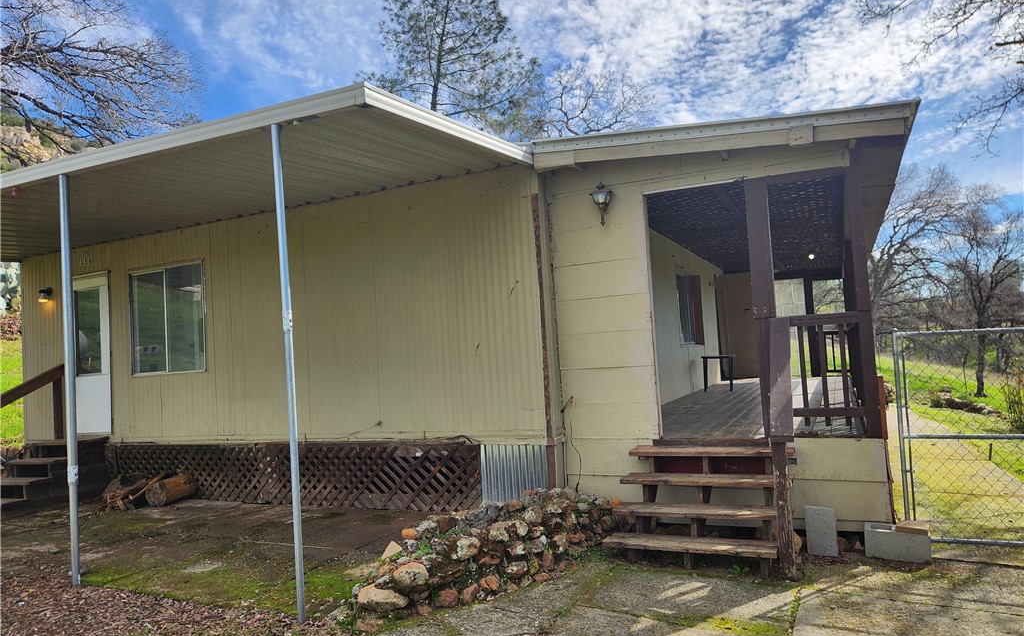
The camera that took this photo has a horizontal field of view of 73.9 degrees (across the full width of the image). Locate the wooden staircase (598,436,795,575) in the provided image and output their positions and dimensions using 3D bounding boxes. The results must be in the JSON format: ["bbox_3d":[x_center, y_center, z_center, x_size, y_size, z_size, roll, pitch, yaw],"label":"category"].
[{"bbox_3d":[1.470,1.429,5.247,1.310,0.750,1.060,-5,-3,25],"label":"wooden staircase"}]

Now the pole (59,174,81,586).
[{"bbox_3d":[-3.510,0.465,5.406,0.062,3.250,0.062,-5,-3,25],"label":"pole"}]

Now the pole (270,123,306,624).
[{"bbox_3d":[-1.440,0.322,4.395,0.056,3.220,0.056,-6,-4,25],"label":"pole"}]

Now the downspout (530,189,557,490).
[{"bbox_3d":[0.290,0.218,6.134,0.070,2.750,0.060,-5,-3,25],"label":"downspout"}]

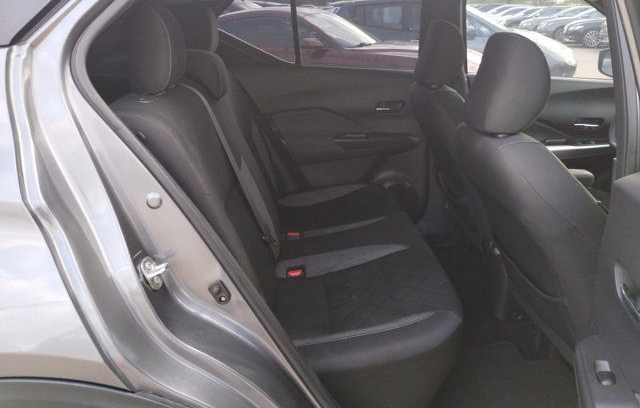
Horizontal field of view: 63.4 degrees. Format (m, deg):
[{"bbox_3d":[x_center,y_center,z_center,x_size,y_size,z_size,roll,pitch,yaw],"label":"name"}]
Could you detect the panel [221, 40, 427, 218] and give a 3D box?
[{"bbox_3d":[0.010,-0.299,2.316,0.956,0.819,0.156,-1,21,-4],"label":"panel"}]

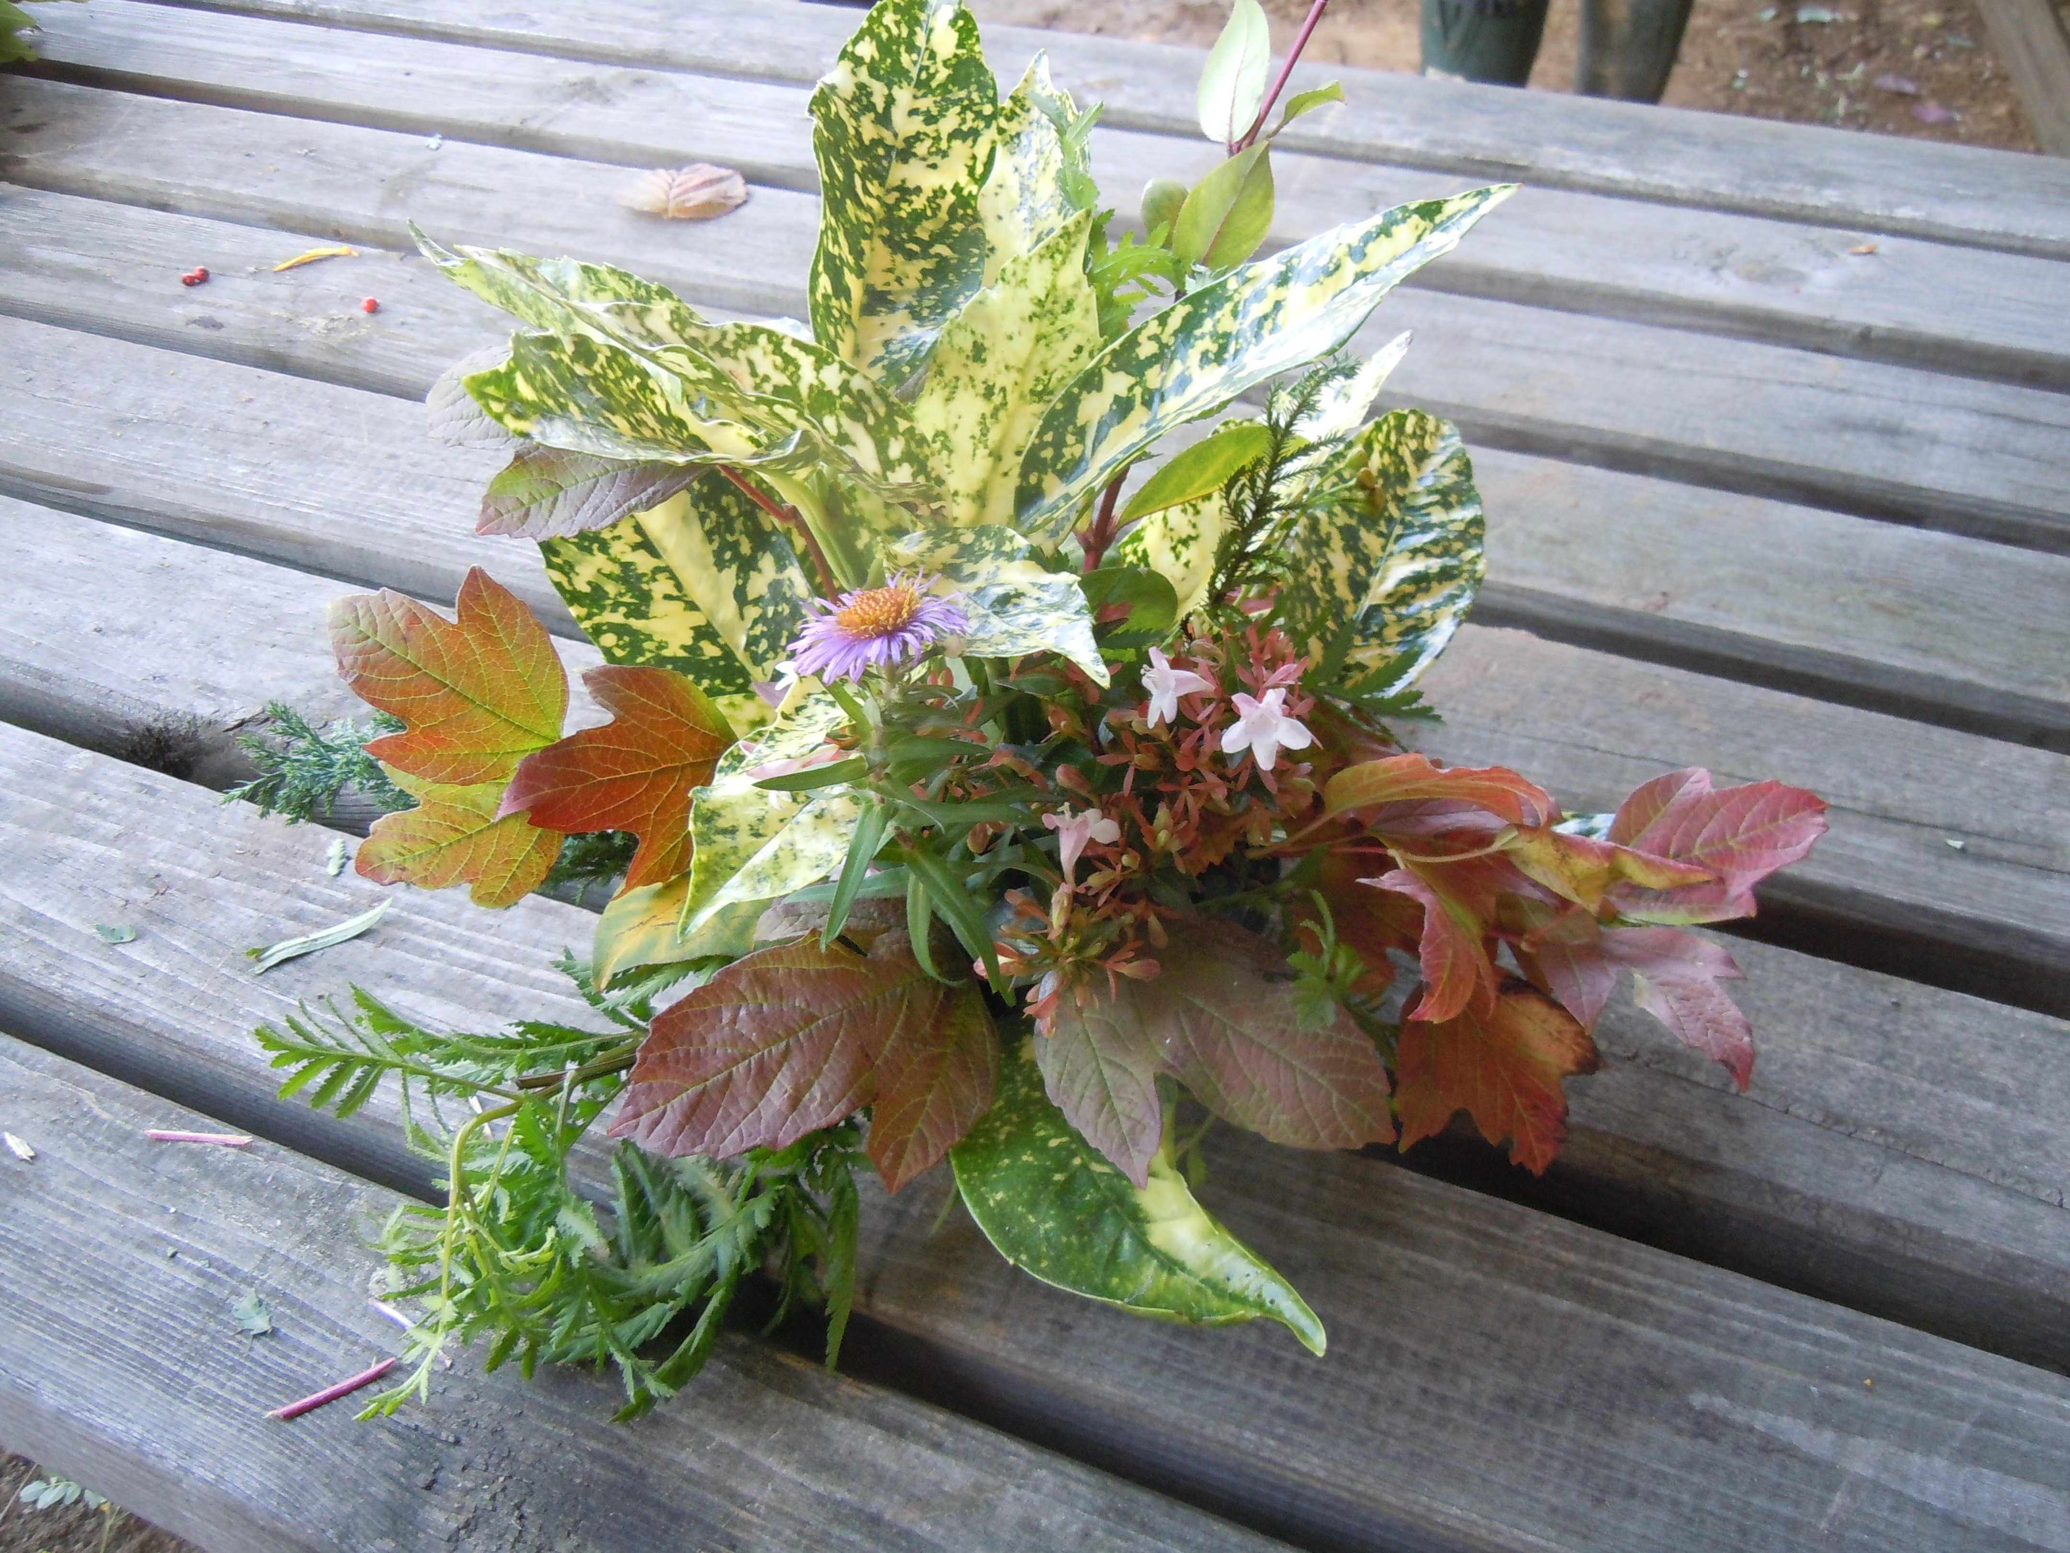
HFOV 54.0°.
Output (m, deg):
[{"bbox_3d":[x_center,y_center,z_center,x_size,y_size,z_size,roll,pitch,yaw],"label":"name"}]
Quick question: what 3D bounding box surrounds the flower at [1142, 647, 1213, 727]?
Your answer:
[{"bbox_3d":[0.033,-0.021,0.465,0.017,0.017,0.016,13,20,-48],"label":"flower"}]

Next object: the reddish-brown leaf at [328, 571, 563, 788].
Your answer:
[{"bbox_3d":[-0.155,-0.028,0.532,0.076,0.017,0.056,29,75,11],"label":"reddish-brown leaf"}]

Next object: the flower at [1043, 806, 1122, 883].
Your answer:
[{"bbox_3d":[0.010,0.015,0.430,0.017,0.018,0.017,3,57,-7],"label":"flower"}]

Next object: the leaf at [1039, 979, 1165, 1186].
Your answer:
[{"bbox_3d":[0.017,0.067,0.448,0.027,0.012,0.048,-13,73,-4],"label":"leaf"}]

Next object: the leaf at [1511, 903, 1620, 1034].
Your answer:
[{"bbox_3d":[0.119,0.043,0.455,0.019,0.012,0.028,-23,61,-1],"label":"leaf"}]

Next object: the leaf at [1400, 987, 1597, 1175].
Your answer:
[{"bbox_3d":[0.104,0.069,0.462,0.052,0.014,0.046,-18,84,-8],"label":"leaf"}]

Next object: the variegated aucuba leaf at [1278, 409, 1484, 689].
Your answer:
[{"bbox_3d":[0.088,-0.058,0.520,0.046,0.020,0.072,16,68,-3],"label":"variegated aucuba leaf"}]

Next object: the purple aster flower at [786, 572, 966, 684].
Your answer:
[{"bbox_3d":[-0.035,-0.033,0.458,0.039,0.014,0.036,-8,32,6],"label":"purple aster flower"}]

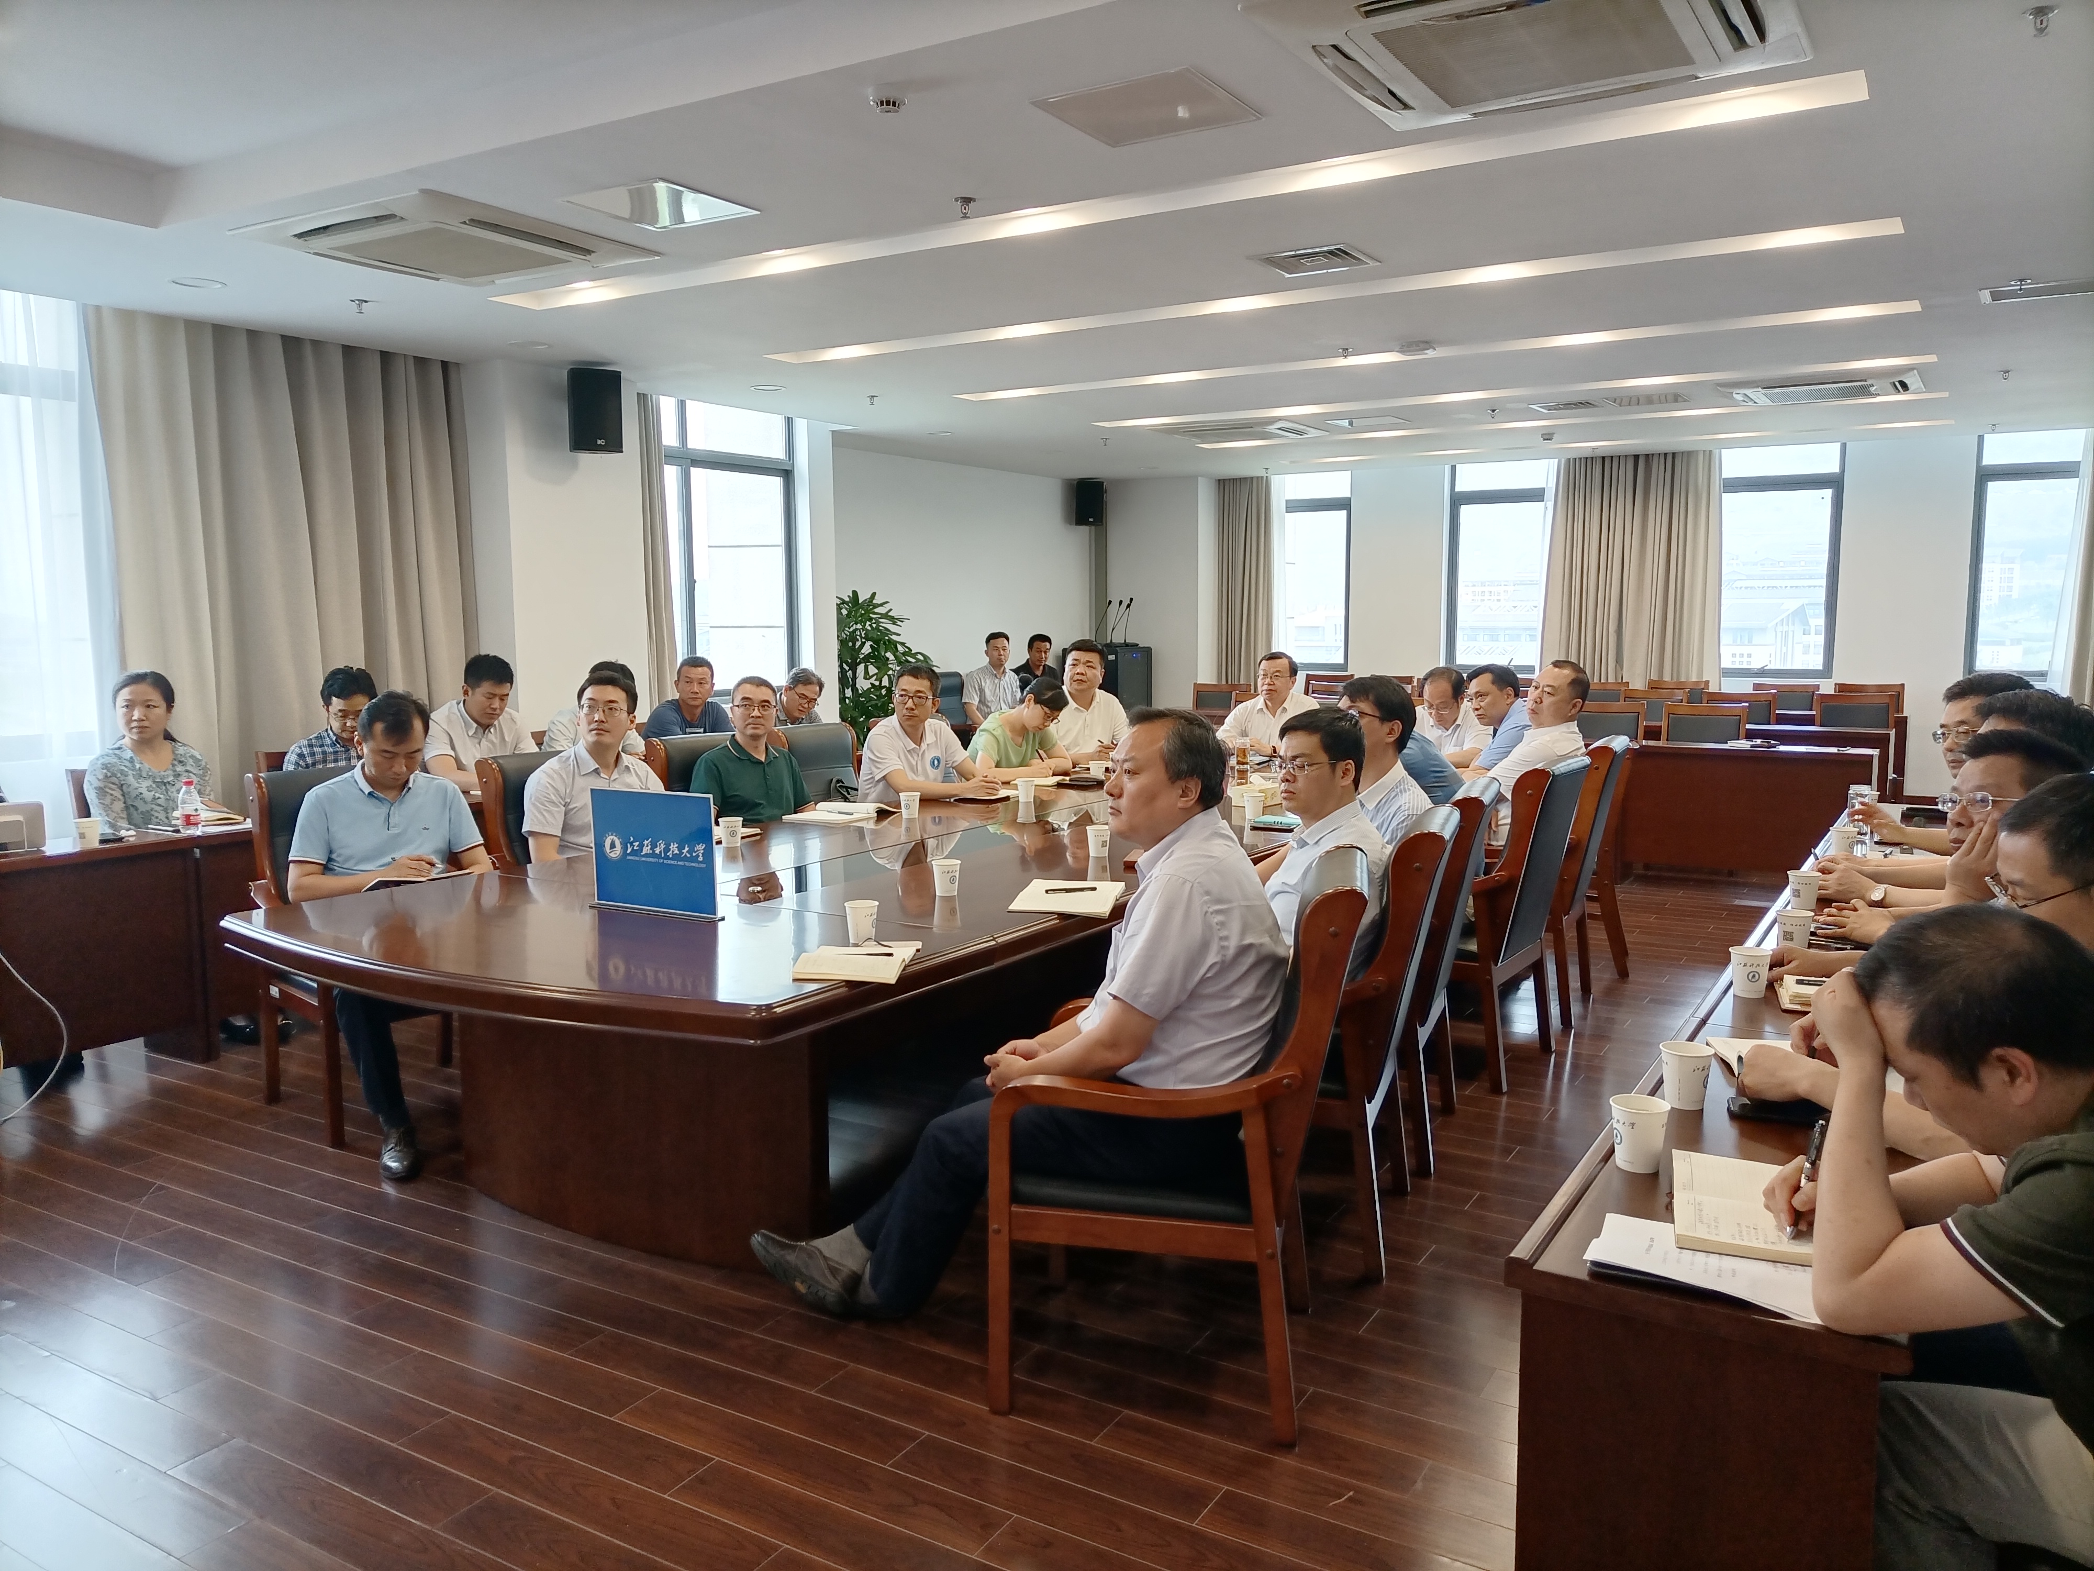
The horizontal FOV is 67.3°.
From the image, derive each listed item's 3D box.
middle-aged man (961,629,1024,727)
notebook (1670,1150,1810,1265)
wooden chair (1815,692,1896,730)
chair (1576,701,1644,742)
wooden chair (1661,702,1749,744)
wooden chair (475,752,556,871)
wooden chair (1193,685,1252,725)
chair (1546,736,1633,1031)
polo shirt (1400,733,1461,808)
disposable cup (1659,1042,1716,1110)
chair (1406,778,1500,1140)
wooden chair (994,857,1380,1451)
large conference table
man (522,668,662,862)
[{"bbox_3d":[-0.322,-0.425,11.096,0.520,1.300,0.780,-4,7,-26],"label":"middle-aged man"},{"bbox_3d":[0.842,0.490,1.826,0.210,0.020,0.296,2,7,24],"label":"notebook"},{"bbox_3d":[5.174,-0.108,10.157,0.460,0.940,0.530,4,7,32],"label":"wooden chair"},{"bbox_3d":[3.249,-0.008,9.339,0.460,0.920,0.520,3,7,31],"label":"chair"},{"bbox_3d":[3.642,0.013,8.829,0.450,0.900,0.530,4,8,31],"label":"wooden chair"},{"bbox_3d":[-1.404,0.392,5.107,0.630,1.030,0.600,6,8,44],"label":"wooden chair"},{"bbox_3d":[1.297,-0.310,12.186,0.470,0.940,0.530,4,7,32],"label":"wooden chair"},{"bbox_3d":[1.739,0.326,5.786,0.660,0.990,0.580,3,7,26],"label":"chair"},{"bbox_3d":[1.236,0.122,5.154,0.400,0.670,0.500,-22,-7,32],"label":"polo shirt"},{"bbox_3d":[0.926,0.422,2.279,0.073,0.083,0.073,3,7,31],"label":"disposable cup"},{"bbox_3d":[0.884,0.491,4.385,0.660,0.990,0.580,2,7,20],"label":"chair"},{"bbox_3d":[0.283,0.632,3.034,0.680,1.000,0.590,1,6,15],"label":"wooden chair"},{"bbox_3d":[0.094,0.495,5.448,1.760,0.750,5.366,4,8,31],"label":"large conference table"},{"bbox_3d":[-1.327,0.271,5.096,0.520,1.290,0.800,-5,8,-36],"label":"man"}]

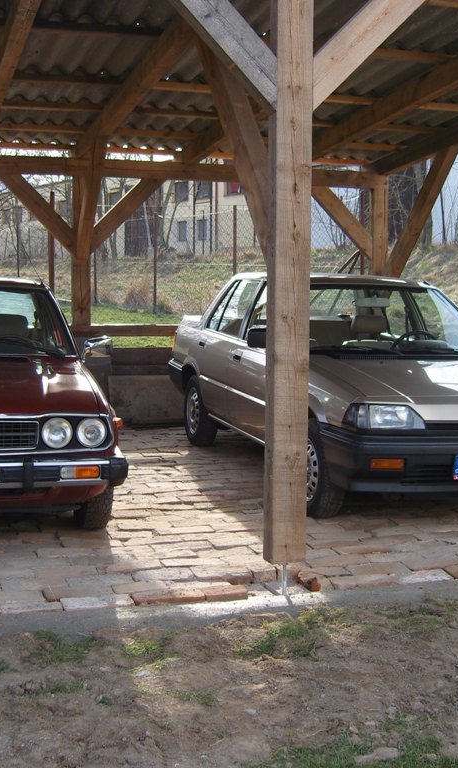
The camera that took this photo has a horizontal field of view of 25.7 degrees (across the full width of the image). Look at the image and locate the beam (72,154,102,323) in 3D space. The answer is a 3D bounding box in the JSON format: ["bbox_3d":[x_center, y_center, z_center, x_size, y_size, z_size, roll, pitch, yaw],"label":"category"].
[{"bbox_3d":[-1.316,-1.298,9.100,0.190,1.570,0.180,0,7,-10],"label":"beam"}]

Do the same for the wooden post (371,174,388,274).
[{"bbox_3d":[1.441,-1.226,9.600,0.140,1.500,0.140,0,7,-10],"label":"wooden post"}]

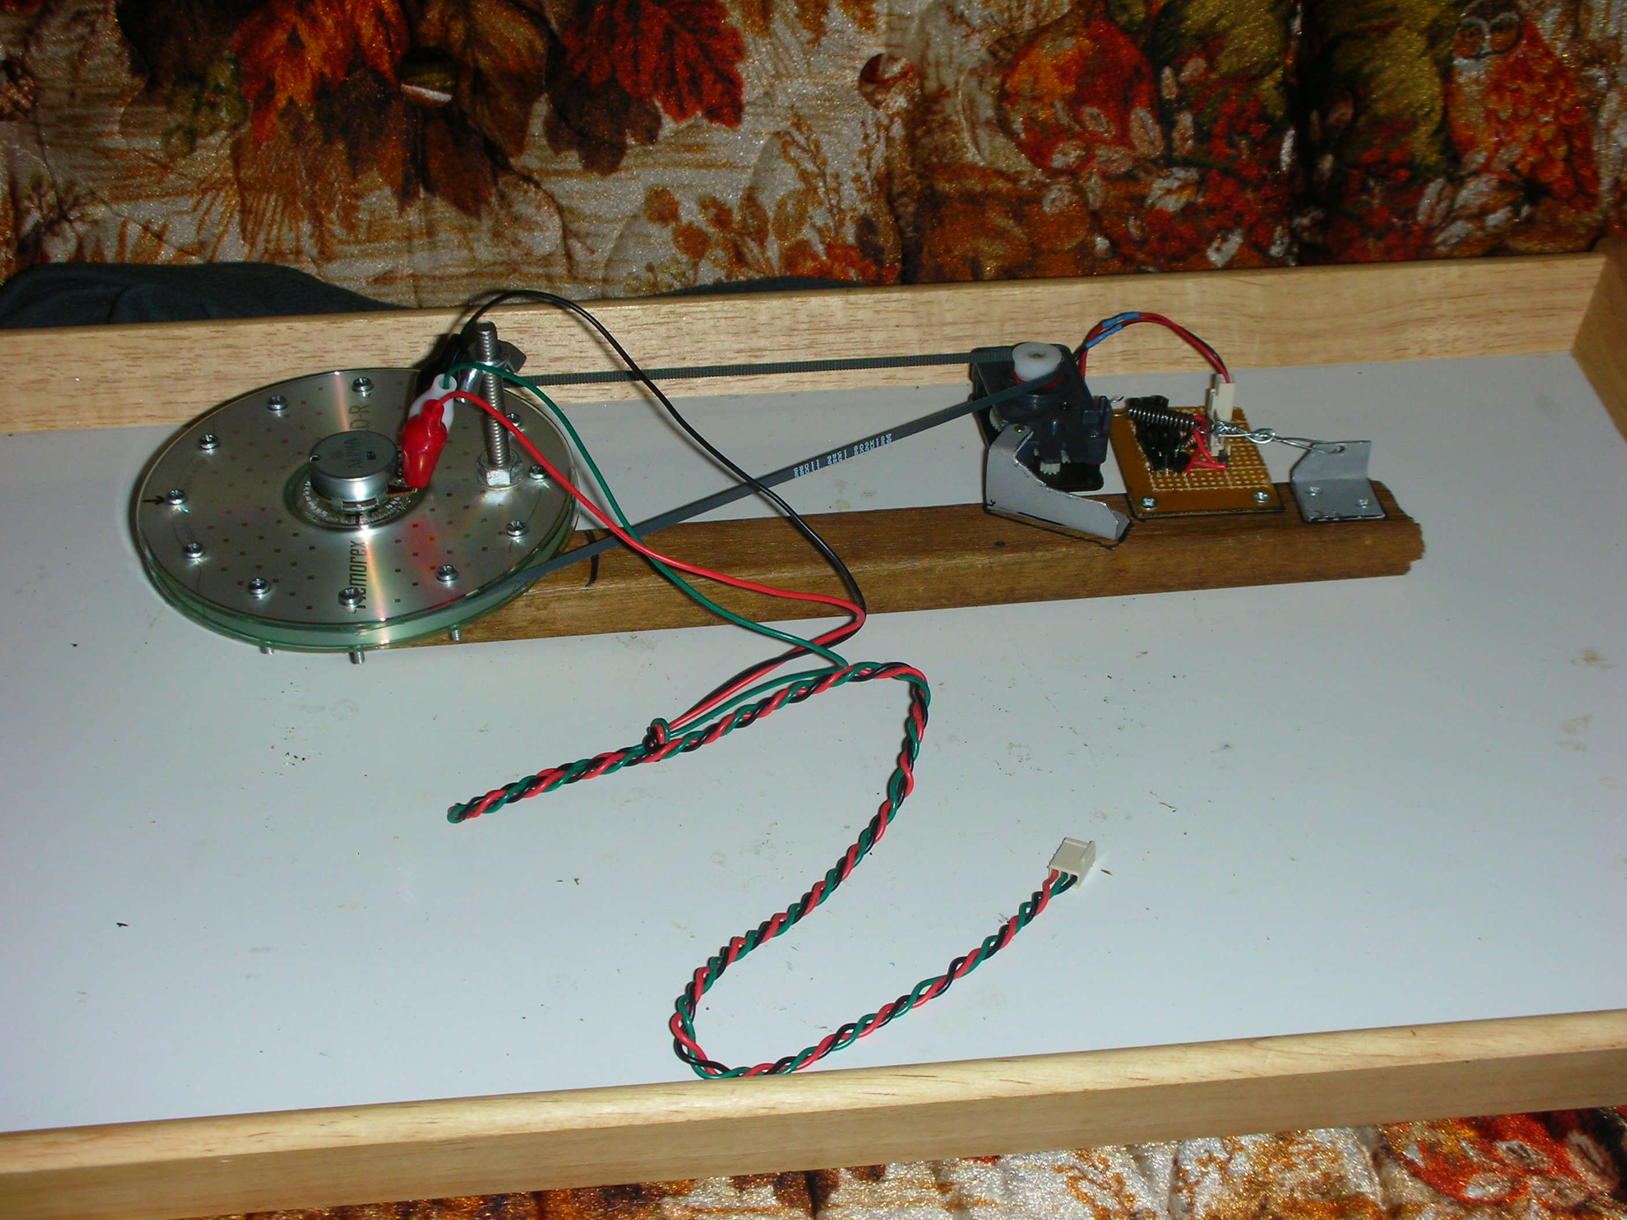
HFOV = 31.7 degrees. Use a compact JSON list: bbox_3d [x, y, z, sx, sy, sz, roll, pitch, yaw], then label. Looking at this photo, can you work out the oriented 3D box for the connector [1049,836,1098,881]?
[{"bbox_3d":[0.067,0.065,0.738,0.008,0.005,0.012,16,40,20],"label":"connector"}]

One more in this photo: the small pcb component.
[{"bbox_3d":[0.113,-0.044,0.856,0.043,0.003,0.055,-2,37,-3],"label":"small pcb component"}]

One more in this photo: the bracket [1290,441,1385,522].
[{"bbox_3d":[0.154,-0.037,0.836,0.023,0.014,0.020,-3,37,-4],"label":"bracket"}]

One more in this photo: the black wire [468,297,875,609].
[{"bbox_3d":[-0.042,-0.044,0.808,0.116,0.086,0.033,8,38,10],"label":"black wire"}]

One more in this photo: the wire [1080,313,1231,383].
[{"bbox_3d":[0.103,-0.077,0.854,0.044,0.023,0.009,3,37,3],"label":"wire"}]

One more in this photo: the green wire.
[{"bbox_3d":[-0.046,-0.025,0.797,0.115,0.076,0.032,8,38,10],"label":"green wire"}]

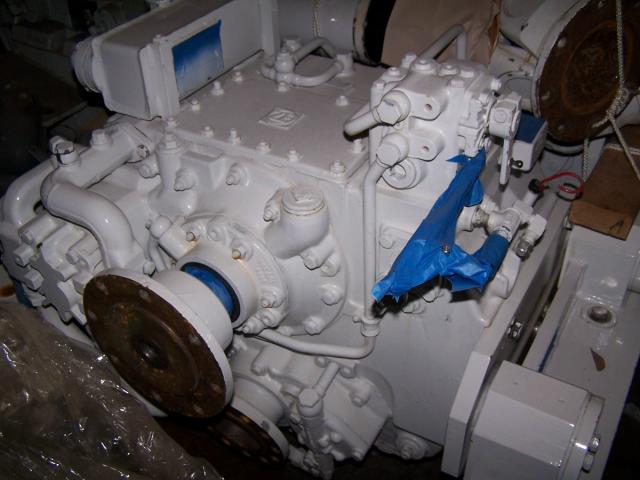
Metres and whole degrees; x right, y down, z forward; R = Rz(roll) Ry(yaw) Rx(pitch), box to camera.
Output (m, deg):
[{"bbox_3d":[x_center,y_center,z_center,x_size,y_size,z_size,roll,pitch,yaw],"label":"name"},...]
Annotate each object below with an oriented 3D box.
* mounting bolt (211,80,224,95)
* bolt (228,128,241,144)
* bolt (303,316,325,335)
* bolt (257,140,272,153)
[{"bbox_3d":[-0.194,-0.289,1.335,0.022,0.020,0.022,18,42,25],"label":"mounting bolt"},{"bbox_3d":[-0.143,-0.173,1.180,0.019,0.019,0.019,18,42,25],"label":"bolt"},{"bbox_3d":[-0.011,0.142,1.167,0.030,0.030,0.018,19,43,26],"label":"bolt"},{"bbox_3d":[-0.092,-0.155,1.165,0.021,0.013,0.021,18,42,25],"label":"bolt"}]

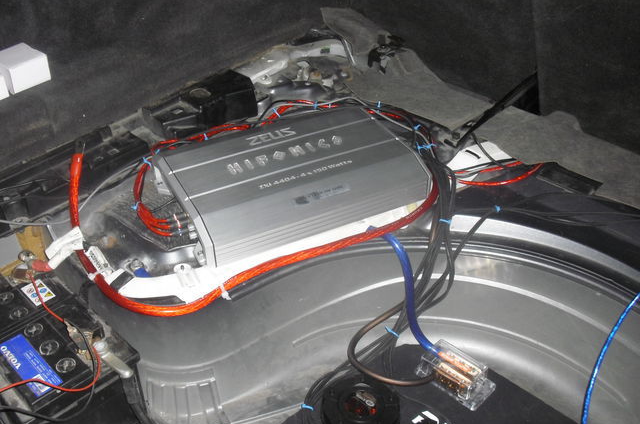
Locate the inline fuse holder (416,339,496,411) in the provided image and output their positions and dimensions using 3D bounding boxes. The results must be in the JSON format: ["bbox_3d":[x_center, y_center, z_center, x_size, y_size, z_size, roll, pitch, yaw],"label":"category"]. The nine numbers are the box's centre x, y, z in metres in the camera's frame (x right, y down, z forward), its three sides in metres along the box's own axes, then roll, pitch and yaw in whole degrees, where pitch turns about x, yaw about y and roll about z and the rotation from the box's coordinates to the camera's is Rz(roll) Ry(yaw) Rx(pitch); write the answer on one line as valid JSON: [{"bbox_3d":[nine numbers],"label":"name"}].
[{"bbox_3d":[0.196,0.224,0.991,0.094,0.032,0.062,30,46,32],"label":"inline fuse holder"}]

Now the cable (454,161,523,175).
[{"bbox_3d":[0.280,-0.076,1.161,0.125,0.014,0.018,-10,39,-13],"label":"cable"}]

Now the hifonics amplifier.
[{"bbox_3d":[-0.048,-0.065,1.110,0.385,0.060,0.262,-17,41,-22],"label":"hifonics amplifier"}]

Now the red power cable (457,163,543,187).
[{"bbox_3d":[0.297,-0.061,1.140,0.150,0.020,0.033,-12,39,-16],"label":"red power cable"}]

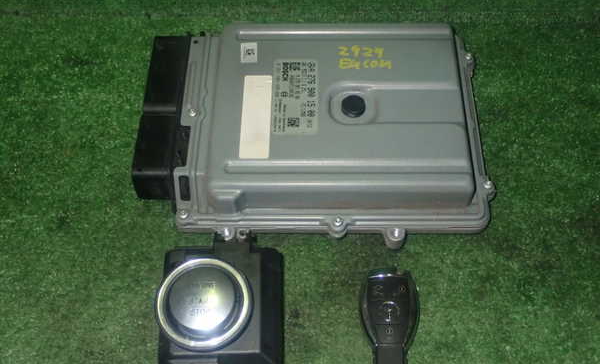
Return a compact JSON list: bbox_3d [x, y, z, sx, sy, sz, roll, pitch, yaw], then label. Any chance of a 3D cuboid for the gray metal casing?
[{"bbox_3d":[0.026,-0.044,0.610,0.245,0.043,0.203,0,56,0],"label":"gray metal casing"}]

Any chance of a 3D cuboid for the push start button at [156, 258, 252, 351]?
[{"bbox_3d":[-0.059,0.078,0.492,0.062,0.020,0.062,0,56,0],"label":"push start button"}]

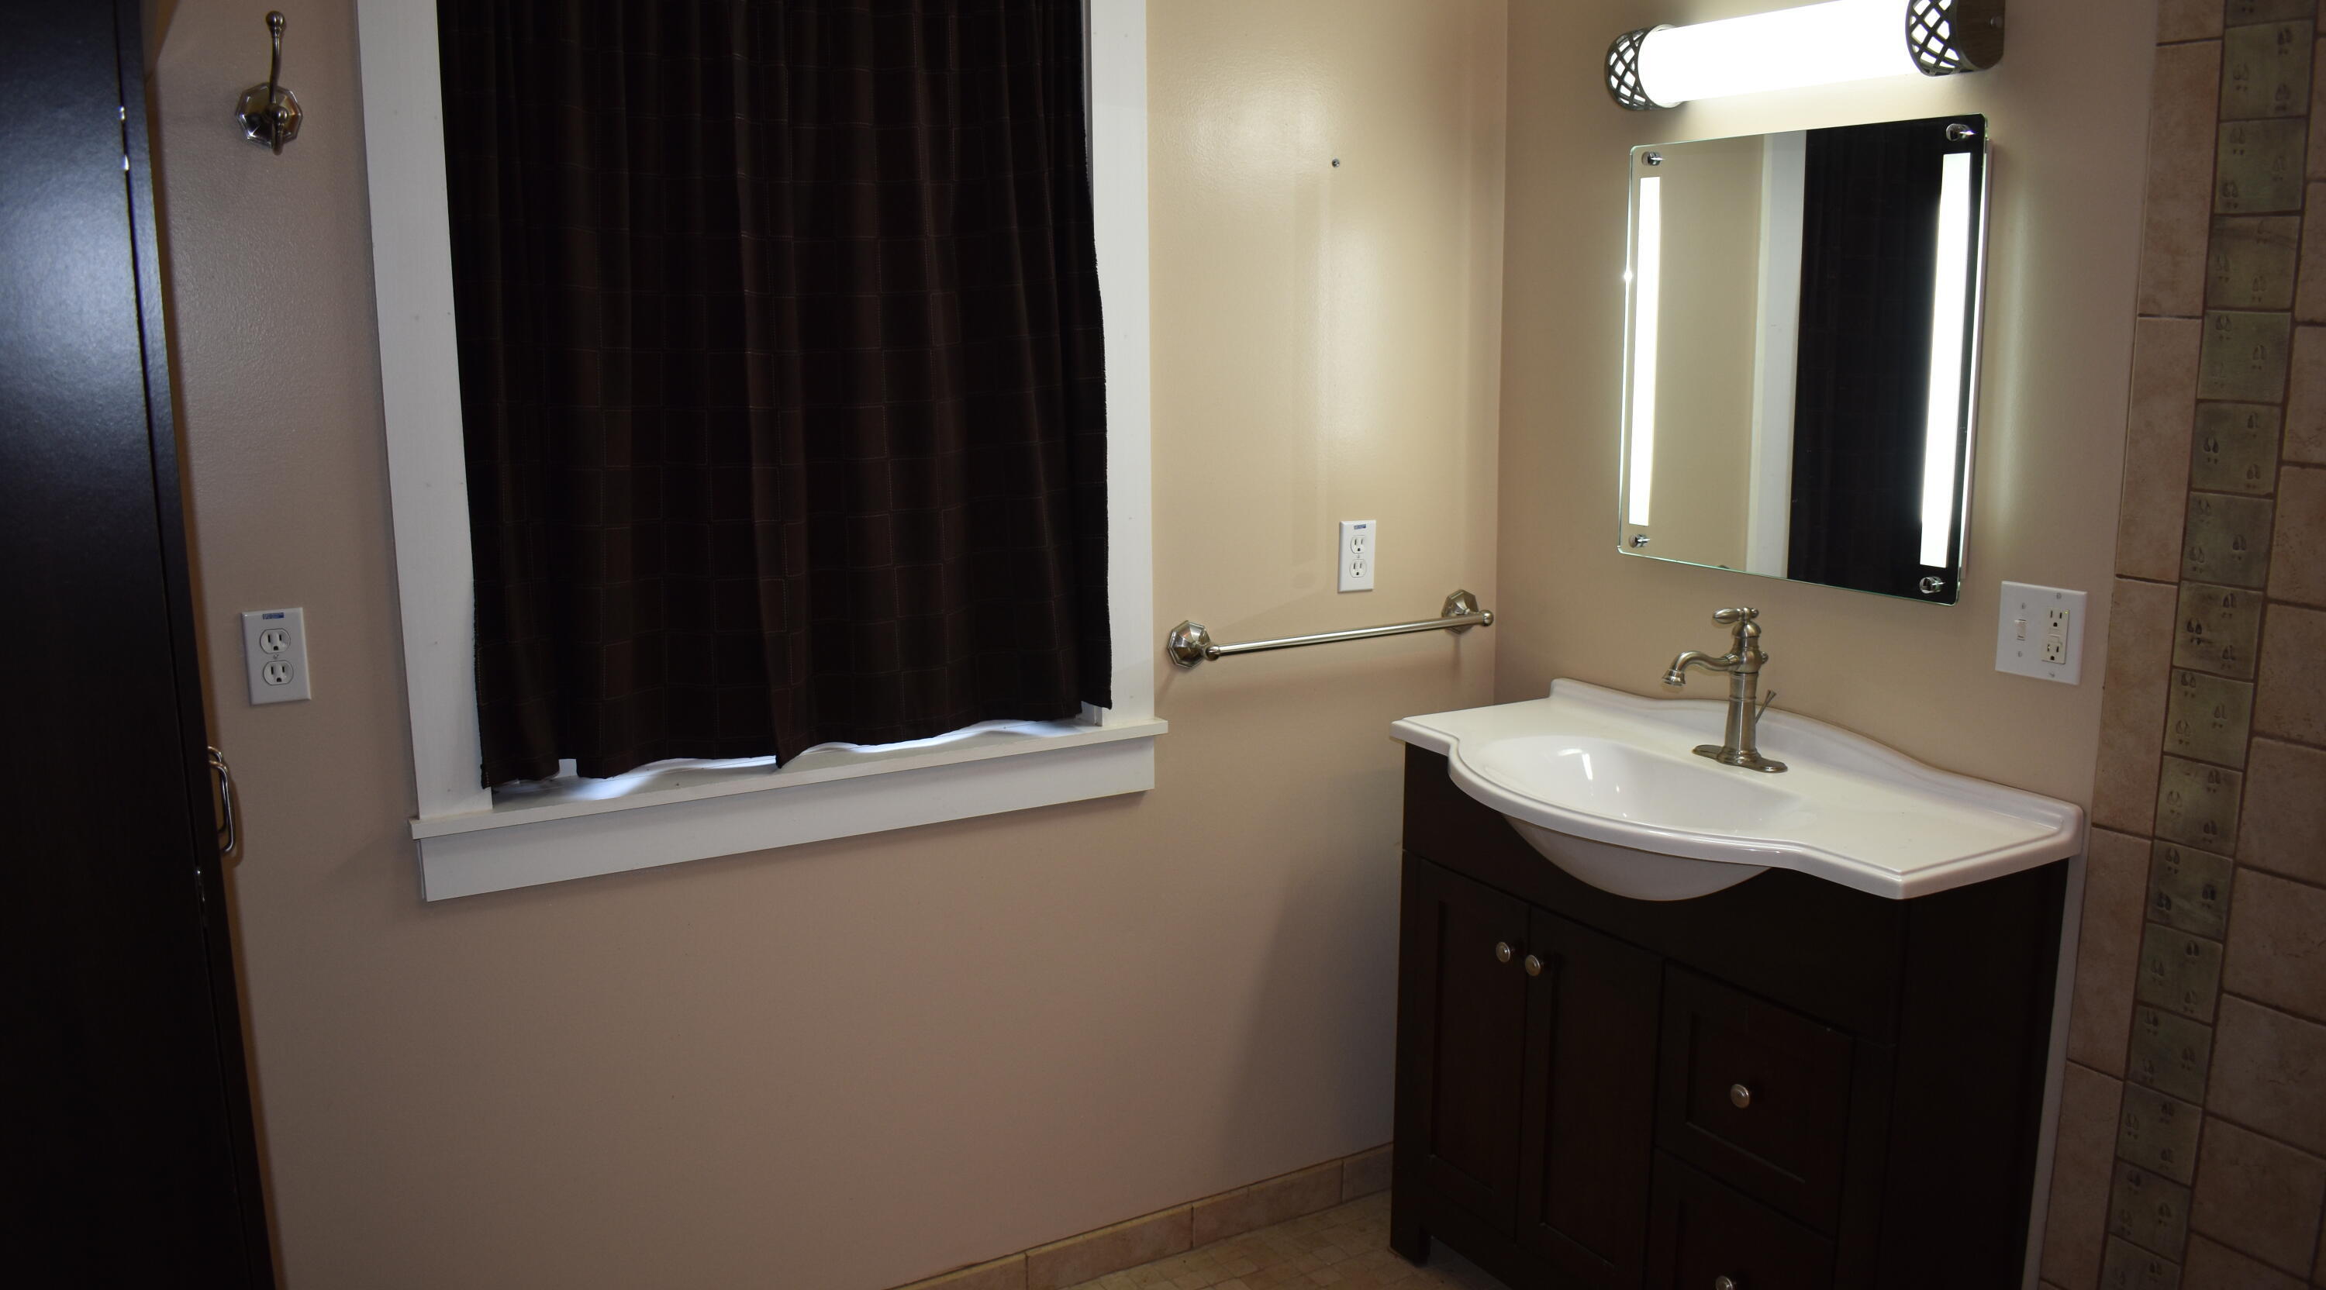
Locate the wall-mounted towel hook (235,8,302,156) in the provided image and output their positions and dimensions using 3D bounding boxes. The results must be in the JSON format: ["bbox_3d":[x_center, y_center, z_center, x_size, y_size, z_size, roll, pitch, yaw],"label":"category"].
[{"bbox_3d":[-1.032,-0.648,2.014,0.072,0.156,0.068,-6,12,-29],"label":"wall-mounted towel hook"}]

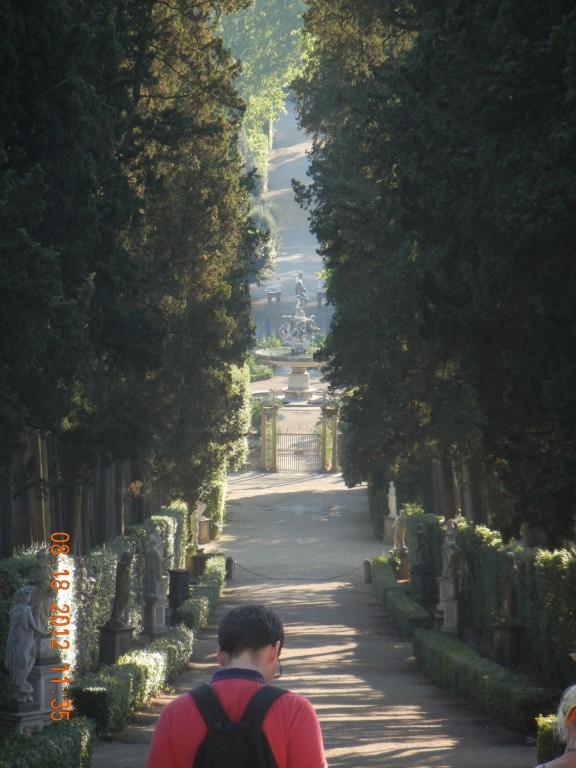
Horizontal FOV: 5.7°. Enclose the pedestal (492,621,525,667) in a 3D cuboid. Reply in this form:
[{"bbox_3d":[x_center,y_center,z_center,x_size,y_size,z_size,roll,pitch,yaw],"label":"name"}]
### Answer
[{"bbox_3d":[5.450,6.552,144.000,0.620,1.150,0.620,3,6,33],"label":"pedestal"}]

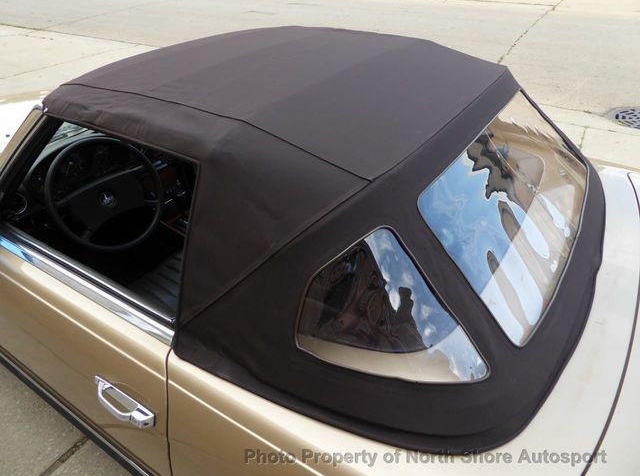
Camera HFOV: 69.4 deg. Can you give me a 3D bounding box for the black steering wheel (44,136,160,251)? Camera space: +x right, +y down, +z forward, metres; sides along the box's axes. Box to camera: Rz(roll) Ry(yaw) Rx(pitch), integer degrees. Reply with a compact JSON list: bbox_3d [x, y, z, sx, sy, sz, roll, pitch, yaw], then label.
[{"bbox_3d":[-0.768,-0.159,1.669,0.090,0.405,0.405,-5,25,40],"label":"black steering wheel"}]

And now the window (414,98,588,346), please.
[{"bbox_3d":[0.535,-0.141,1.185,0.370,0.060,0.930,49,46,0],"label":"window"}]

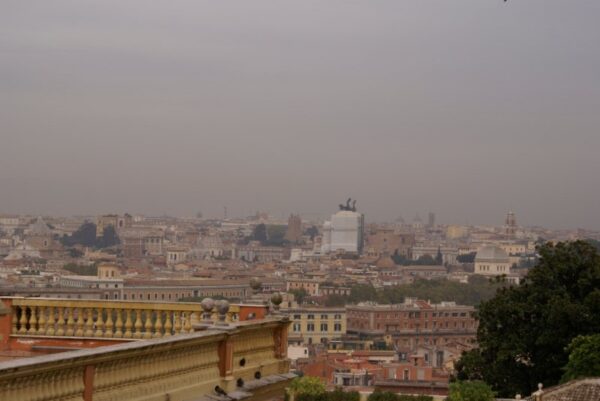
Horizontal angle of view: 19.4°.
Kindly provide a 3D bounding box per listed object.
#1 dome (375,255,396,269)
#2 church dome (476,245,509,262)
[{"bbox_3d":[59.560,42.500,1220.000,14.500,9.700,14.500,0,-1,0],"label":"dome"},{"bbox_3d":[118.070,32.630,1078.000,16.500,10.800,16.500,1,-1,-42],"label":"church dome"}]

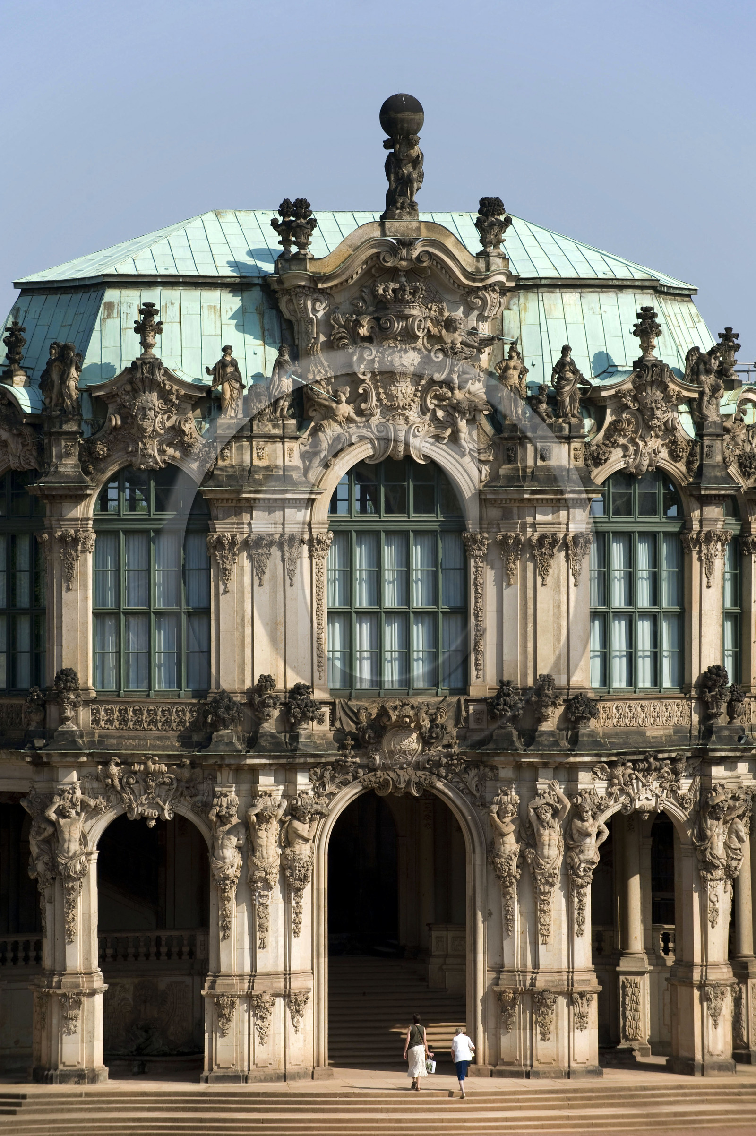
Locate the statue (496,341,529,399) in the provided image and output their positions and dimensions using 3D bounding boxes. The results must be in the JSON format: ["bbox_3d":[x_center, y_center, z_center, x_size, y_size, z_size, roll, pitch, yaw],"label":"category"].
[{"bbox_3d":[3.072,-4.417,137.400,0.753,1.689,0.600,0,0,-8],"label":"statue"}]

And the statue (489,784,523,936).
[{"bbox_3d":[2.934,6.767,137.600,0.730,3.445,0.680,0,-1,-13],"label":"statue"}]

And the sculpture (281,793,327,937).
[{"bbox_3d":[-1.639,6.570,132.600,0.900,3.182,0.680,0,0,-30],"label":"sculpture"}]

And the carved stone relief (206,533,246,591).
[{"bbox_3d":[-3.510,-0.143,138.200,0.860,1.324,0.300,0,0,6],"label":"carved stone relief"}]

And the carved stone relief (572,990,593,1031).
[{"bbox_3d":[4.529,9.831,133.000,0.500,0.887,0.200,0,0,-14],"label":"carved stone relief"}]

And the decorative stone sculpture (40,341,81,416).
[{"bbox_3d":[-6.987,-4.174,132.000,0.900,1.700,0.600,0,-1,8],"label":"decorative stone sculpture"}]

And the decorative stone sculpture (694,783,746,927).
[{"bbox_3d":[7.615,6.382,133.400,1.020,3.221,0.780,0,0,-20],"label":"decorative stone sculpture"}]

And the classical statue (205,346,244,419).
[{"bbox_3d":[-3.379,-4.125,132.300,0.860,1.568,0.520,0,0,-10],"label":"classical statue"}]

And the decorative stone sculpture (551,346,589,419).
[{"bbox_3d":[4.344,-4.186,135.200,0.780,1.670,0.600,0,0,-14],"label":"decorative stone sculpture"}]

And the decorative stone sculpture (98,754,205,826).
[{"bbox_3d":[-4.956,4.919,132.300,2.400,1.600,0.600,0,-1,8],"label":"decorative stone sculpture"}]

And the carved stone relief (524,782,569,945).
[{"bbox_3d":[3.881,6.767,137.600,1.020,3.771,0.720,0,-1,-14],"label":"carved stone relief"}]

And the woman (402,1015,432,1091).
[{"bbox_3d":[0.847,10.509,130.000,0.600,1.666,0.480,0,0,-3],"label":"woman"}]

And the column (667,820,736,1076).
[{"bbox_3d":[7.286,8.639,135.000,1.200,5.600,1.250,0,-1,-20],"label":"column"}]

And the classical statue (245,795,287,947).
[{"bbox_3d":[-2.487,6.733,133.300,0.750,3.480,0.650,0,0,-16],"label":"classical statue"}]

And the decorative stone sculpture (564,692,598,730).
[{"bbox_3d":[4.530,3.196,133.600,0.750,0.840,0.700,0,-1,0],"label":"decorative stone sculpture"}]

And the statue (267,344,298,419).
[{"bbox_3d":[-2.205,-4.308,138.500,0.720,1.694,0.600,0,0,-22],"label":"statue"}]

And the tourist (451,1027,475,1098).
[{"bbox_3d":[1.898,11.024,133.500,0.540,1.582,0.450,0,-1,-7],"label":"tourist"}]

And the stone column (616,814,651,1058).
[{"bbox_3d":[6.162,8.811,144.500,0.740,6.000,0.740,0,-1,10],"label":"stone column"}]

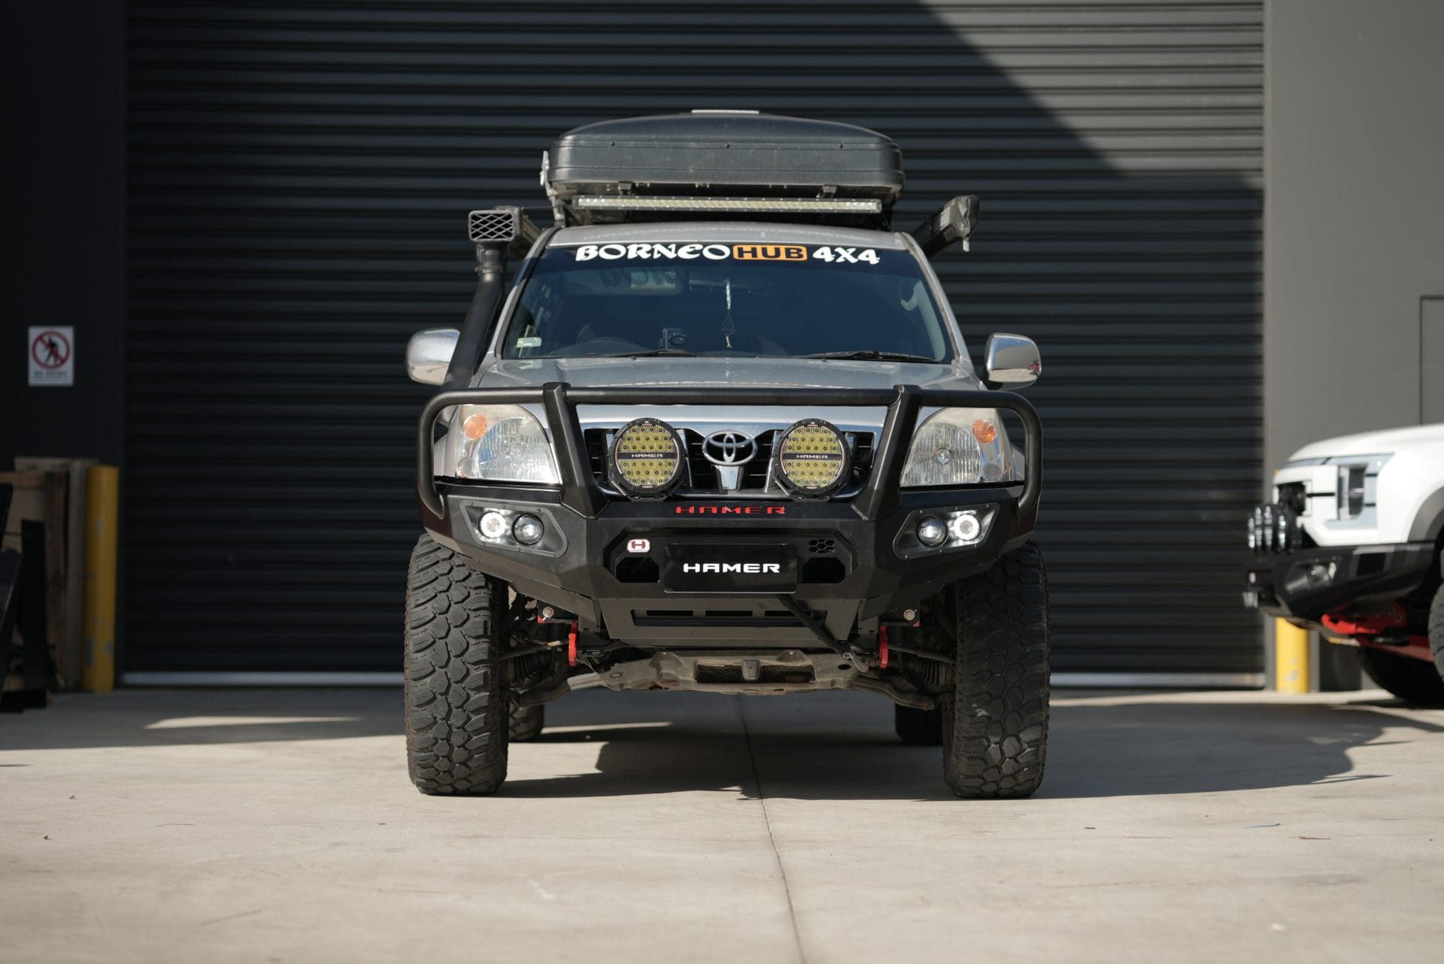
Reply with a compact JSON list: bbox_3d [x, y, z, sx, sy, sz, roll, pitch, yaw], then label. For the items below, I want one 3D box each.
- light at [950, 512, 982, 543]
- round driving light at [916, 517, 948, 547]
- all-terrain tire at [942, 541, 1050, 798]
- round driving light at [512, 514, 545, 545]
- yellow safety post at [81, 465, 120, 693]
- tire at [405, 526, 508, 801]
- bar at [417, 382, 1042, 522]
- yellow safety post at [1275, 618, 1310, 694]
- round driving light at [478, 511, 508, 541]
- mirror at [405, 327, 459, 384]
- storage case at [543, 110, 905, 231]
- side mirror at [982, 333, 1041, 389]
[{"bbox_3d":[0.703,0.132,9.820,0.088,0.088,0.070,0,-1,0],"label":"light"},{"bbox_3d":[0.601,0.142,9.750,0.090,0.090,0.070,0,-1,0],"label":"round driving light"},{"bbox_3d":[0.838,0.554,10.538,0.285,0.820,0.830,0,-1,0],"label":"all-terrain tire"},{"bbox_3d":[-0.553,0.135,9.750,0.090,0.090,0.070,0,-1,0],"label":"round driving light"},{"bbox_3d":[-3.200,0.499,17.560,0.168,1.170,0.168,1,-1,0],"label":"yellow safety post"},{"bbox_3d":[-0.806,0.547,10.518,0.285,0.820,0.830,0,-1,0],"label":"tire"},{"bbox_3d":[0.021,-0.087,9.780,1.810,0.400,0.400,0,-1,0],"label":"bar"},{"bbox_3d":[2.971,0.511,17.750,0.168,1.170,0.168,0,-1,0],"label":"yellow safety post"},{"bbox_3d":[-0.659,0.125,9.820,0.088,0.088,0.070,0,-1,0],"label":"round driving light"},{"bbox_3d":[-0.945,-0.414,11.270,0.200,0.185,0.150,0,-1,0],"label":"mirror"},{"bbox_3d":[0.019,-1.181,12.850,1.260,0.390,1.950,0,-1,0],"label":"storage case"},{"bbox_3d":[0.956,-0.401,11.270,0.200,0.185,0.150,0,-1,0],"label":"side mirror"}]

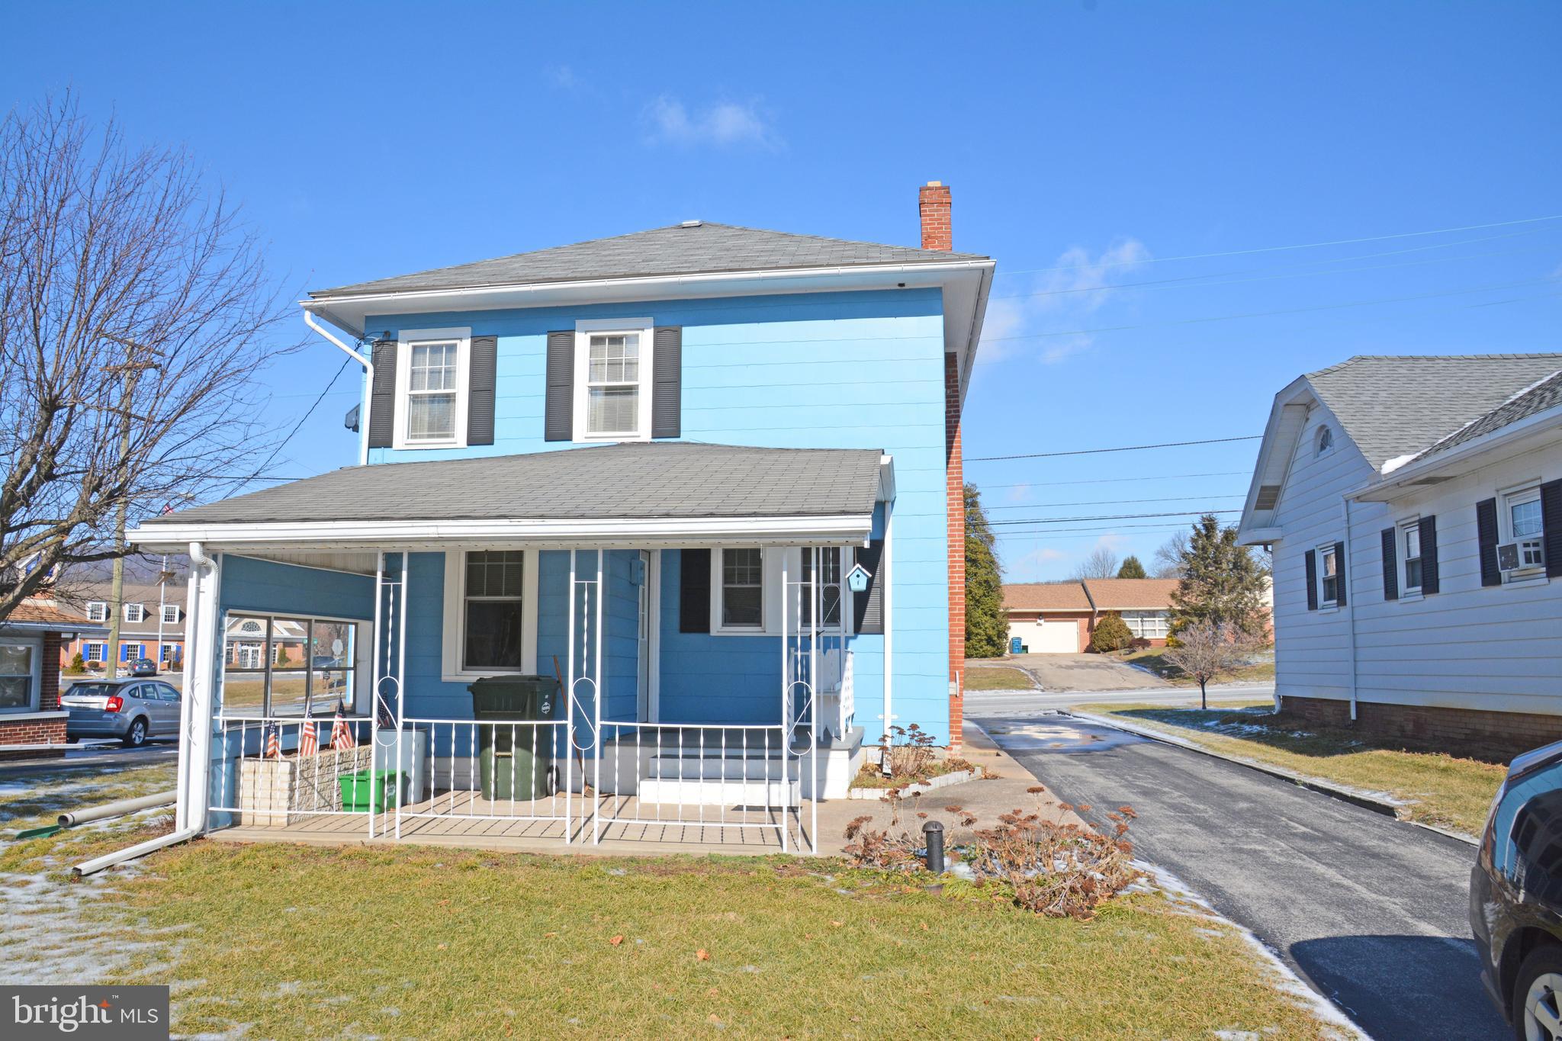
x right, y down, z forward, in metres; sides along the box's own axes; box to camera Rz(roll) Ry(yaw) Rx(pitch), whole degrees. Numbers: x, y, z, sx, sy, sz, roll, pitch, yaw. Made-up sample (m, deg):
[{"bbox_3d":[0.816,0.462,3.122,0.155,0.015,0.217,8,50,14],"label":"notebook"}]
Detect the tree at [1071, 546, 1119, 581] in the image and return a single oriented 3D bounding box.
[{"bbox_3d":[29.328,7.051,97.000,6.000,9.500,6.000,-1,-8,9],"label":"tree"}]

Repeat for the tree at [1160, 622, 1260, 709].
[{"bbox_3d":[11.106,3.751,27.000,2.400,2.300,2.350,-1,-8,9],"label":"tree"}]

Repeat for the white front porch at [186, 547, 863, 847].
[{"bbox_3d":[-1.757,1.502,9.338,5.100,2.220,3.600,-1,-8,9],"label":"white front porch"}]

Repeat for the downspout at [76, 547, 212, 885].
[{"bbox_3d":[-4.308,1.199,7.205,0.170,2.220,1.140,-1,-8,9],"label":"downspout"}]

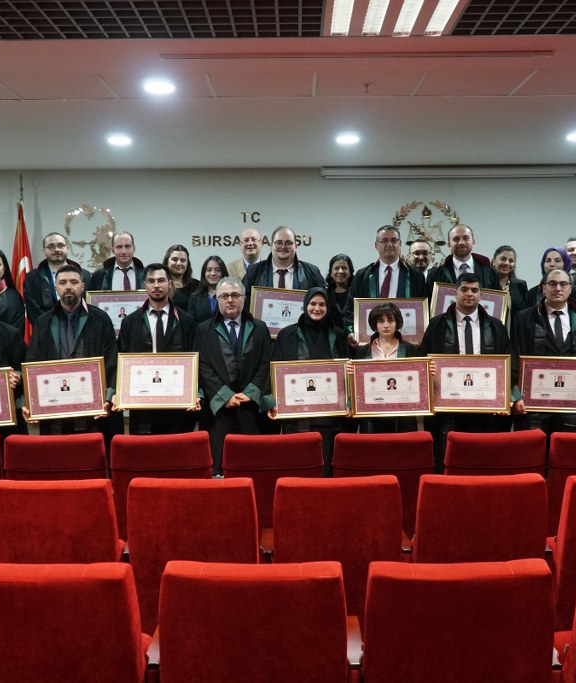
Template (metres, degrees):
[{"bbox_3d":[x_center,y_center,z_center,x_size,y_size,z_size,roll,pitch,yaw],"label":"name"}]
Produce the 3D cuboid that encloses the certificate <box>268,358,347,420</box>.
[{"bbox_3d":[0.150,0.303,4.900,0.510,0.360,0.030,-3,3,0],"label":"certificate"}]

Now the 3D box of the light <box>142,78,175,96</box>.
[{"bbox_3d":[-0.749,-1.496,4.485,0.190,0.040,0.190,0,4,1],"label":"light"}]

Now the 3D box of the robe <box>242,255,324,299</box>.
[{"bbox_3d":[-0.029,-0.078,5.333,0.620,1.060,0.380,0,4,0],"label":"robe"}]

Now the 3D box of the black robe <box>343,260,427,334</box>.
[{"bbox_3d":[0.661,-0.076,5.232,0.580,0.920,0.330,0,4,3],"label":"black robe"}]

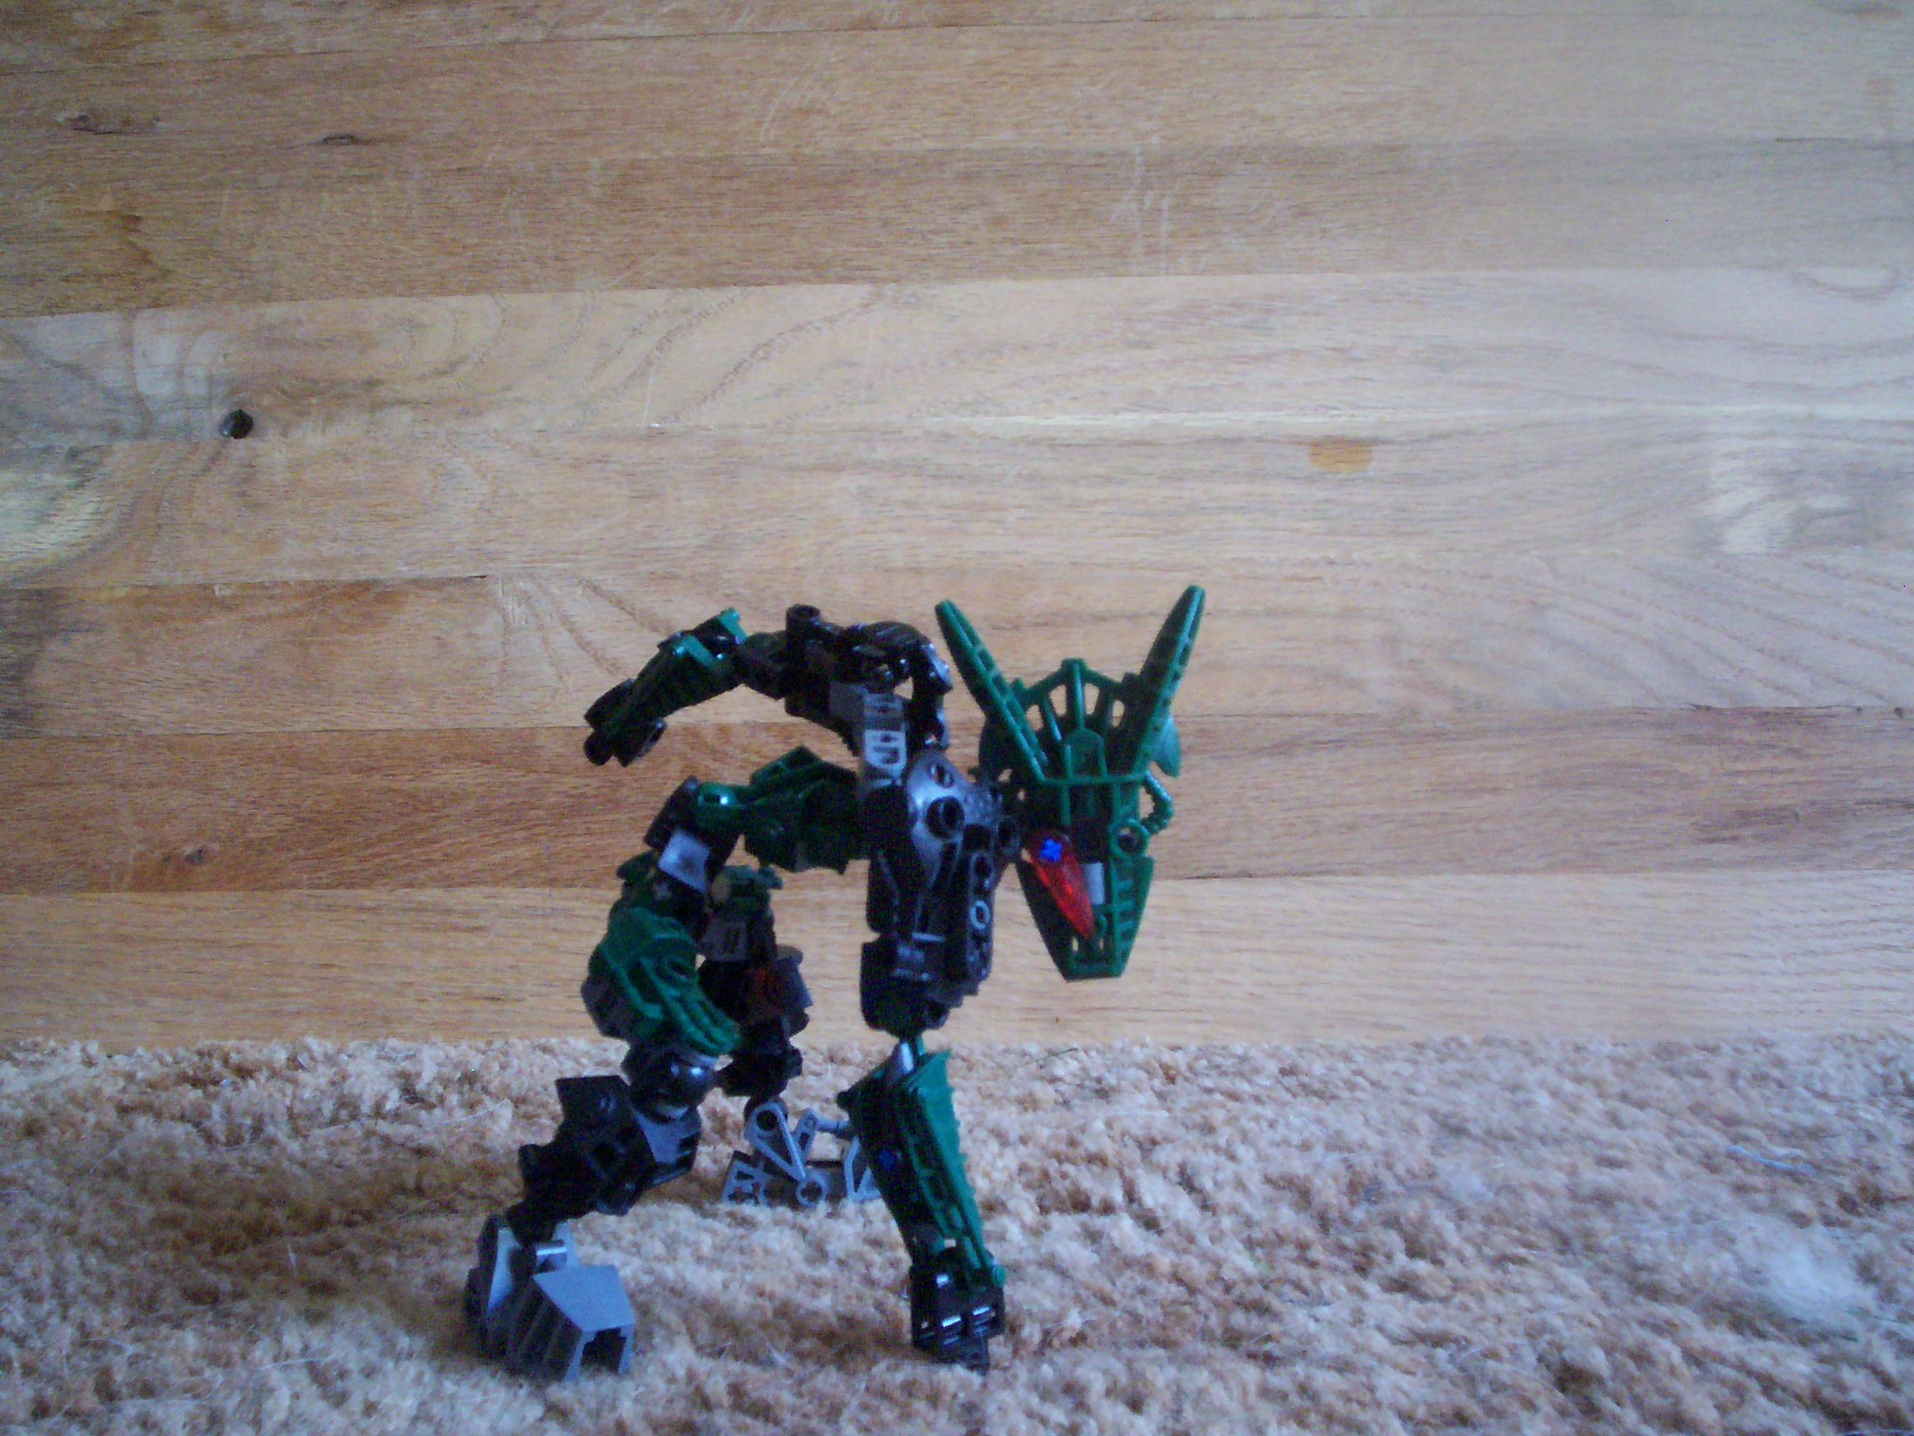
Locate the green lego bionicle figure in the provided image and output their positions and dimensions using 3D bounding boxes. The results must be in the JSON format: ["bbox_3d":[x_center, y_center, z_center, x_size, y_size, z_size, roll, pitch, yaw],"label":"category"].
[{"bbox_3d":[-0.021,0.050,0.439,0.141,0.154,0.152,0,2,25],"label":"green lego bionicle figure"}]

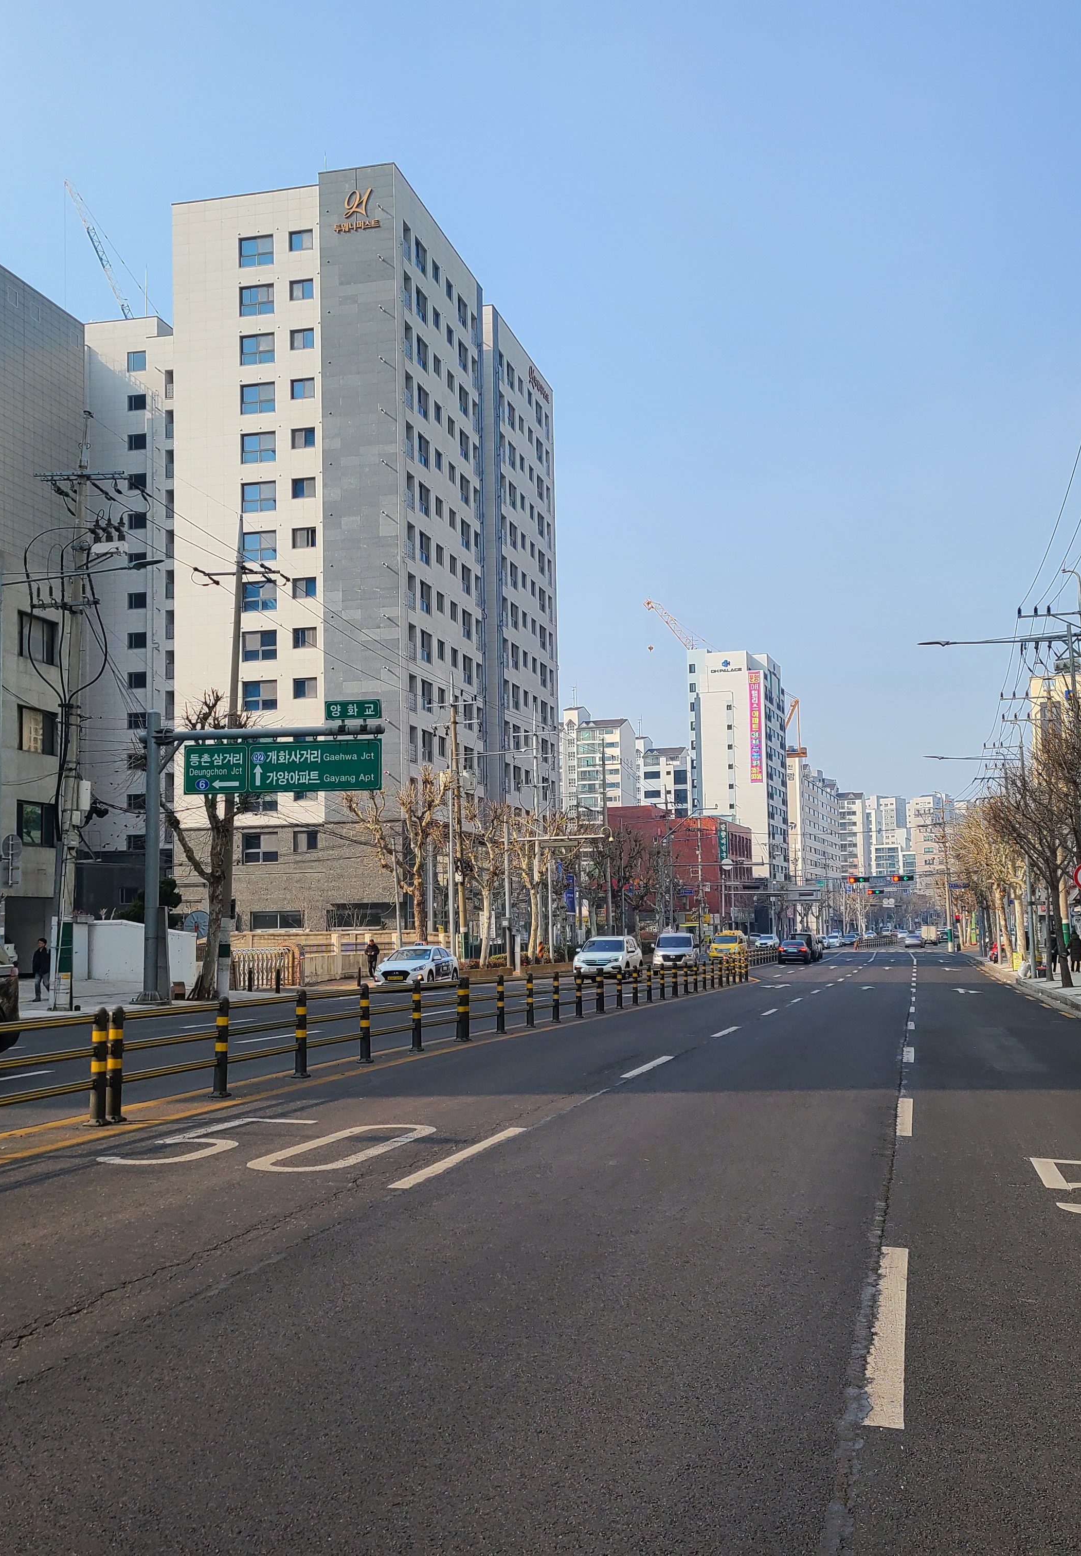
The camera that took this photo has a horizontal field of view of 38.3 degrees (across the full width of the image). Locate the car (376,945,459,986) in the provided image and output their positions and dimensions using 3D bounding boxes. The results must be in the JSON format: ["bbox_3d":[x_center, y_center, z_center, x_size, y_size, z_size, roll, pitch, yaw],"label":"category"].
[{"bbox_3d":[-4.344,6.778,55.701,1.865,1.475,4.855,-2,-6,13],"label":"car"}]

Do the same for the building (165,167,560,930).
[{"bbox_3d":[-9.965,-10.381,107.262,13.723,45.609,39.226,-2,-6,13],"label":"building"}]

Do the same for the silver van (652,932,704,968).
[{"bbox_3d":[6.499,8.151,72.473,1.920,1.930,5.100,-3,-6,11],"label":"silver van"}]

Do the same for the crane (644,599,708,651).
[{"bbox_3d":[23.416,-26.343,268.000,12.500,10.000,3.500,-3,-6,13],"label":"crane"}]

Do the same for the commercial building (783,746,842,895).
[{"bbox_3d":[58.542,18.296,359.440,11.000,34.839,75.000,-2,-6,15],"label":"commercial building"}]

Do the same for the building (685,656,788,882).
[{"bbox_3d":[30.017,4.199,237.623,11.000,43.700,20.000,-2,-6,18],"label":"building"}]

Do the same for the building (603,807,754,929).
[{"bbox_3d":[16.223,12.367,181.325,13.000,15.300,23.000,-2,-6,18],"label":"building"}]

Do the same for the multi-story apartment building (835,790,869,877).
[{"bbox_3d":[80.192,22.935,413.553,12.000,36.989,16.000,-2,-6,15],"label":"multi-story apartment building"}]

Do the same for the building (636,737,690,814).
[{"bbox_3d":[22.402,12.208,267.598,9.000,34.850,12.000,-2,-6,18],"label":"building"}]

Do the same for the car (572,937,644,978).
[{"bbox_3d":[2.730,7.024,61.300,1.850,1.670,4.600,-2,-6,14],"label":"car"}]

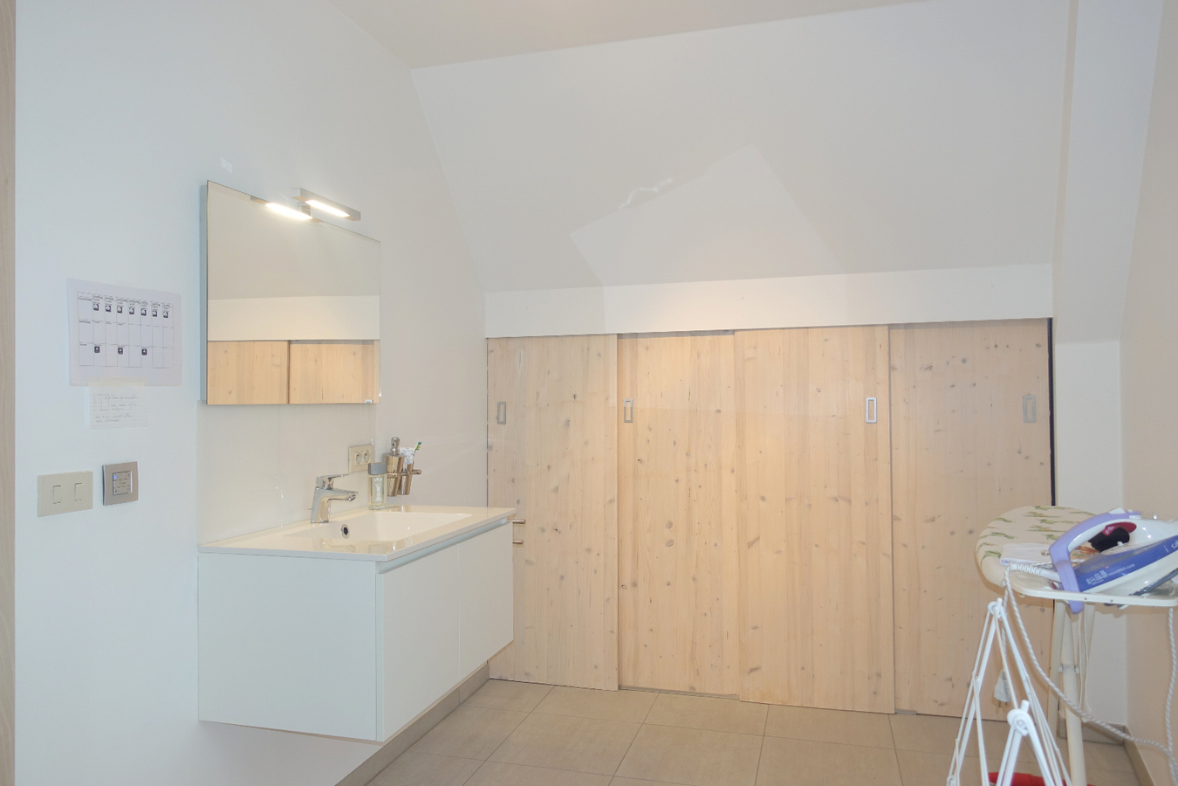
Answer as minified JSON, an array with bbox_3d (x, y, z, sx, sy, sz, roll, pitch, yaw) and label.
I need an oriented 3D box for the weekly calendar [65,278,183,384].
[{"bbox_3d":[-0.995,-0.122,1.699,0.003,0.212,0.295,-1,-1,16],"label":"weekly calendar"}]

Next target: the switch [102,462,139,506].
[{"bbox_3d":[-0.996,0.192,1.668,0.010,0.083,0.082,-1,-1,16],"label":"switch"}]

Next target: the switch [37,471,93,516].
[{"bbox_3d":[-1.032,0.197,1.547,0.008,0.078,0.117,-1,-1,16],"label":"switch"}]

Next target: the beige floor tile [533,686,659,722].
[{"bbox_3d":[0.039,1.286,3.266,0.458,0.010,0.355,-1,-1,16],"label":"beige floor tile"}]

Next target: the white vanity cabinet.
[{"bbox_3d":[-0.588,0.585,2.200,0.495,0.402,0.794,-1,-1,16],"label":"white vanity cabinet"}]

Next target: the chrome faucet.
[{"bbox_3d":[-0.726,0.301,2.243,0.137,0.140,0.044,-1,-1,16],"label":"chrome faucet"}]

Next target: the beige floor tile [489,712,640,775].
[{"bbox_3d":[-0.072,1.282,2.880,0.455,0.010,0.450,-1,-1,16],"label":"beige floor tile"}]

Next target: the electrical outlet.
[{"bbox_3d":[-0.742,0.213,2.557,0.011,0.082,0.151,-1,-1,16],"label":"electrical outlet"}]

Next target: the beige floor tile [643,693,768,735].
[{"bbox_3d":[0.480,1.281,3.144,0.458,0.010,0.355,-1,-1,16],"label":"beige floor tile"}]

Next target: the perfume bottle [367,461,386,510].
[{"bbox_3d":[-0.694,0.306,2.578,0.050,0.151,0.027,0,-1,-36],"label":"perfume bottle"}]

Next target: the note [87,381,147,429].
[{"bbox_3d":[-1.001,0.026,1.673,0.002,0.100,0.146,-1,-1,16],"label":"note"}]

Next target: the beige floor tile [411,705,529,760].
[{"bbox_3d":[-0.446,1.287,2.986,0.319,0.010,0.451,-1,-1,16],"label":"beige floor tile"}]

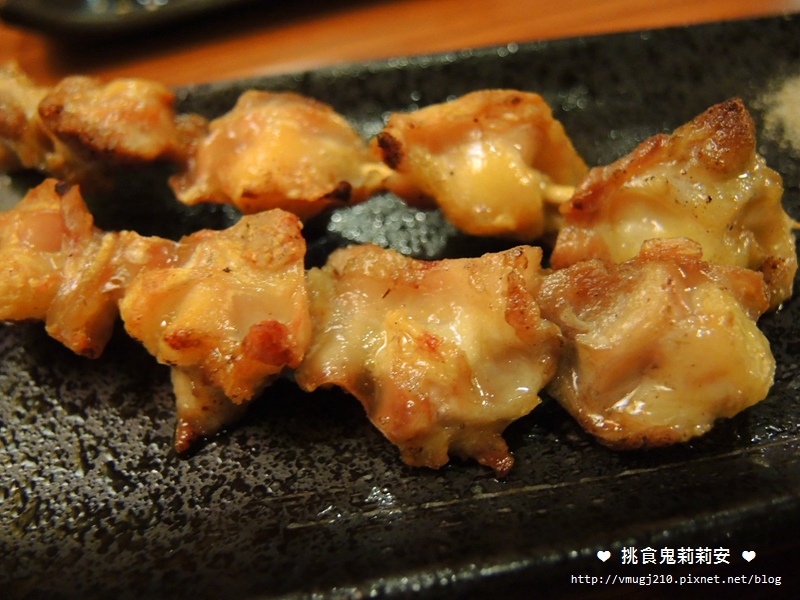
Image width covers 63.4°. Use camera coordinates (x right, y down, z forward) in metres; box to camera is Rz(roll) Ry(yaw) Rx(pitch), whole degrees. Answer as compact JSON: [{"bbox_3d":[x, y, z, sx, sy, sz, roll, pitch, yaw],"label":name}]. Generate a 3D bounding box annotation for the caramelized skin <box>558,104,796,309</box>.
[{"bbox_3d":[0.068,-0.022,0.160,0.052,0.042,0.042,10,46,13],"label":"caramelized skin"}]

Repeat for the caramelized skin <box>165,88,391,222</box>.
[{"bbox_3d":[-0.033,-0.041,0.183,0.057,0.030,0.034,8,46,11],"label":"caramelized skin"}]

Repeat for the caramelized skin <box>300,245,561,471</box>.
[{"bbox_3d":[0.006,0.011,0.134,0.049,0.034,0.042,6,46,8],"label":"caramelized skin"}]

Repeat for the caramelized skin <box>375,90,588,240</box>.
[{"bbox_3d":[0.022,-0.036,0.173,0.052,0.033,0.036,10,46,13],"label":"caramelized skin"}]

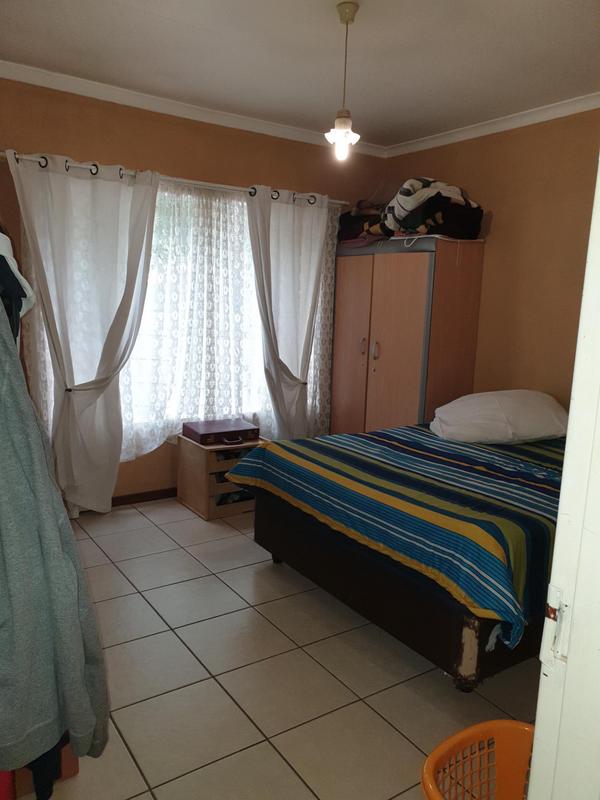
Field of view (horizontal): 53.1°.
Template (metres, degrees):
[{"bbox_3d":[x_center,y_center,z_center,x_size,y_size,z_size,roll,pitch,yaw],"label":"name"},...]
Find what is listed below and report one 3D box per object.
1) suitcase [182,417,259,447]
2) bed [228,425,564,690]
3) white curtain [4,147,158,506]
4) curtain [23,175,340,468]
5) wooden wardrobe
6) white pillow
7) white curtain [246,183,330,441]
[{"bbox_3d":[-0.543,0.214,4.145,0.423,0.111,0.328,-4,11,-34],"label":"suitcase"},{"bbox_3d":[0.954,0.606,3.261,1.908,0.667,1.572,-4,11,-34],"label":"bed"},{"bbox_3d":[-1.316,-0.325,3.782,0.861,2.184,0.138,-4,11,-34],"label":"white curtain"},{"bbox_3d":[-0.681,-0.530,4.298,2.330,1.864,0.103,-4,11,-34],"label":"curtain"},{"bbox_3d":[0.777,-0.241,4.701,0.494,1.896,1.067,-4,11,-34],"label":"wooden wardrobe"},{"bbox_3d":[1.266,0.101,3.883,0.533,0.221,0.652,-4,11,-34],"label":"white pillow"},{"bbox_3d":[-0.107,-0.420,4.609,0.691,2.212,0.138,-4,11,-34],"label":"white curtain"}]

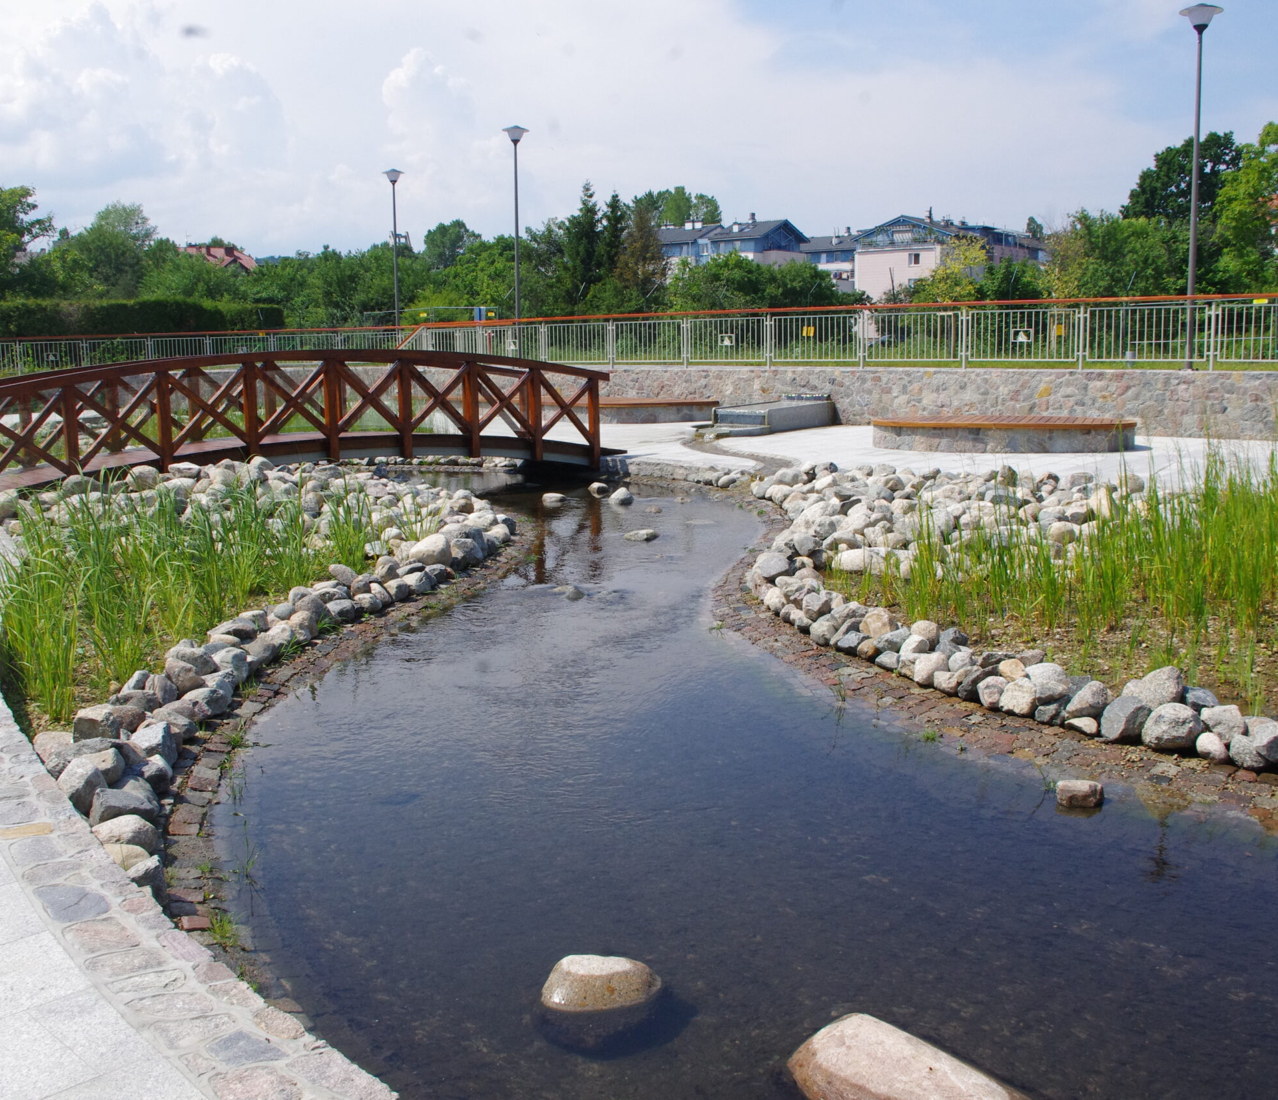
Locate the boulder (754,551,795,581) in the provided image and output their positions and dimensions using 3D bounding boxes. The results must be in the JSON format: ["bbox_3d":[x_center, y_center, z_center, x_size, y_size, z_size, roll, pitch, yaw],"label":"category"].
[{"bbox_3d":[1.035,0.124,9.500,0.300,0.190,0.240,0,9,6],"label":"boulder"}]

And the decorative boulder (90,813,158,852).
[{"bbox_3d":[-1.725,0.958,4.166,0.210,0.150,0.175,-5,10,-23],"label":"decorative boulder"}]

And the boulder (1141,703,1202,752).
[{"bbox_3d":[2.383,0.797,5.560,0.265,0.205,0.240,3,10,24],"label":"boulder"}]

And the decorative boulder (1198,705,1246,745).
[{"bbox_3d":[2.608,0.784,5.550,0.200,0.170,0.170,4,10,26],"label":"decorative boulder"}]

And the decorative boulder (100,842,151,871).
[{"bbox_3d":[-1.692,1.015,4.080,0.190,0.130,0.160,-5,10,-23],"label":"decorative boulder"}]

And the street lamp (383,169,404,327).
[{"bbox_3d":[-7.145,-8.318,36.500,0.620,5.600,0.620,-2,9,-11],"label":"street lamp"}]

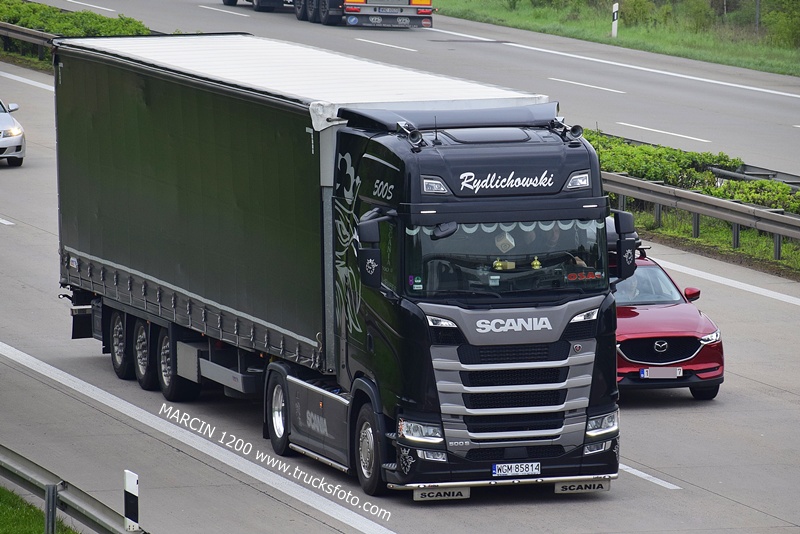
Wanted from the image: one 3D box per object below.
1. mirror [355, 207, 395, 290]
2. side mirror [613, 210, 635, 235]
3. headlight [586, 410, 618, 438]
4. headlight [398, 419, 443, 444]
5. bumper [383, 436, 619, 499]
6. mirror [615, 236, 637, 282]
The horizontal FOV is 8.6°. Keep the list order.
[{"bbox_3d":[-0.253,-0.172,56.274,0.330,0.800,0.400,-2,6,-16],"label":"mirror"},{"bbox_3d":[2.393,-0.476,56.992,0.190,0.230,0.210,-2,6,-16],"label":"side mirror"},{"bbox_3d":[2.146,1.657,56.692,0.420,0.245,0.270,-2,6,-16],"label":"headlight"},{"bbox_3d":[0.220,1.724,56.135,0.420,0.245,0.270,-2,6,-16],"label":"headlight"},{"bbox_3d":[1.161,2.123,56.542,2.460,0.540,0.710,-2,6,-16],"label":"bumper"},{"bbox_3d":[2.407,-0.082,57.028,0.190,0.440,0.160,-2,6,-16],"label":"mirror"}]

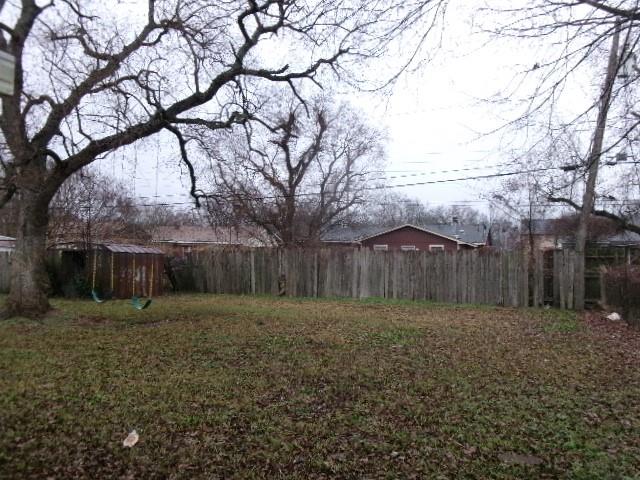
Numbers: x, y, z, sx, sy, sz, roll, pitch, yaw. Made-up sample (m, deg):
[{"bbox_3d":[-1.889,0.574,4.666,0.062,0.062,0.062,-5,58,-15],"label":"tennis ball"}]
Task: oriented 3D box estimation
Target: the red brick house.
[{"bbox_3d":[7.200,0.820,41.500,13.300,4.300,10.500,0,-2,16],"label":"red brick house"}]

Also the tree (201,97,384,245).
[{"bbox_3d":[-1.330,-2.300,25.300,9.000,9.300,8.500,0,-2,23],"label":"tree"}]

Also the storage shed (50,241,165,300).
[{"bbox_3d":[-7.990,1.070,19.600,2.980,1.970,2.600,0,-2,23],"label":"storage shed"}]

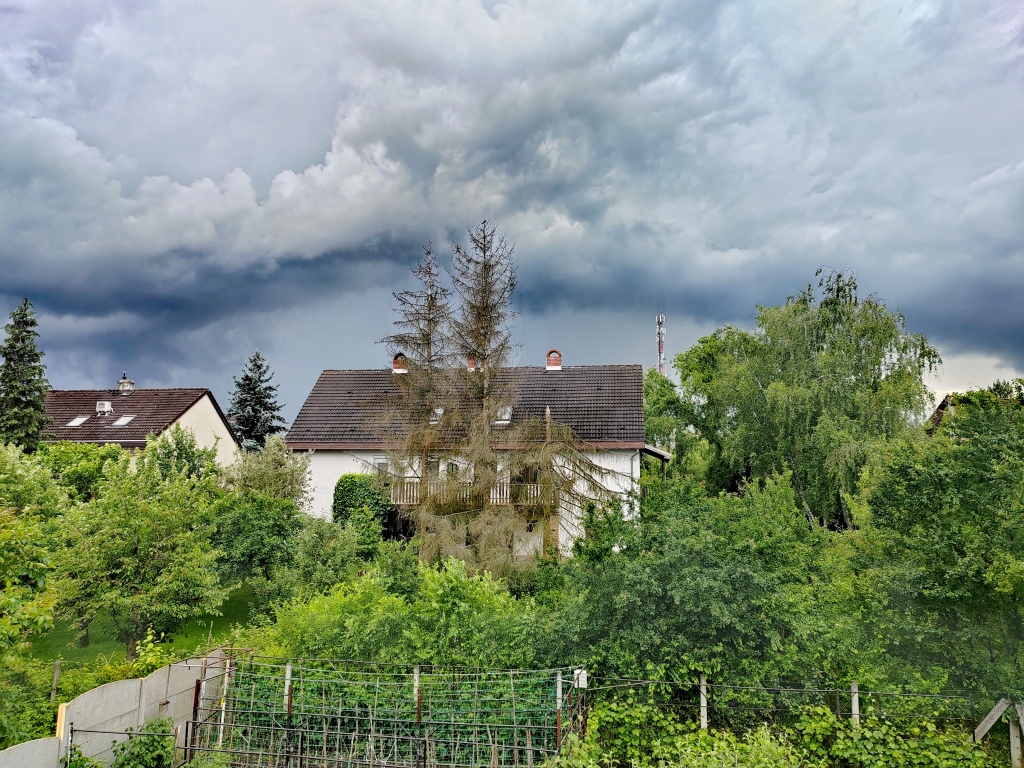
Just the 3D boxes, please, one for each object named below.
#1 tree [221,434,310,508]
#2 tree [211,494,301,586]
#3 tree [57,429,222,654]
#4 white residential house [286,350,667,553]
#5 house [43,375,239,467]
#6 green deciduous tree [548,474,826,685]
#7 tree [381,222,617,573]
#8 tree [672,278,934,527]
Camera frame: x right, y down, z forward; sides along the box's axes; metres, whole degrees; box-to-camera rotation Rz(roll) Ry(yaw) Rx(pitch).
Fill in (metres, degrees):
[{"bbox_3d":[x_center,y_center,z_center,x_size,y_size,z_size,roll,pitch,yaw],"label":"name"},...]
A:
[{"bbox_3d":[-9.990,5.040,32.094,3.641,6.035,3.700,0,-9,0],"label":"tree"},{"bbox_3d":[-9.302,5.950,28.915,3.262,3.862,3.400,0,-9,0],"label":"tree"},{"bbox_3d":[-9.578,4.254,20.577,4.432,6.022,4.500,0,-9,0],"label":"tree"},{"bbox_3d":[-1.681,4.024,44.243,18.800,11.250,10.000,-1,-9,8],"label":"white residential house"},{"bbox_3d":[-23.380,4.626,46.490,11.200,10.300,10.400,-1,-9,8],"label":"house"},{"bbox_3d":[4.027,4.659,18.304,6.382,5.142,5.500,0,-9,0],"label":"green deciduous tree"},{"bbox_3d":[-0.570,0.488,33.833,9.993,15.324,6.500,0,-9,0],"label":"tree"},{"bbox_3d":[14.379,1.543,38.748,12.954,14.811,11.000,0,-9,0],"label":"tree"}]

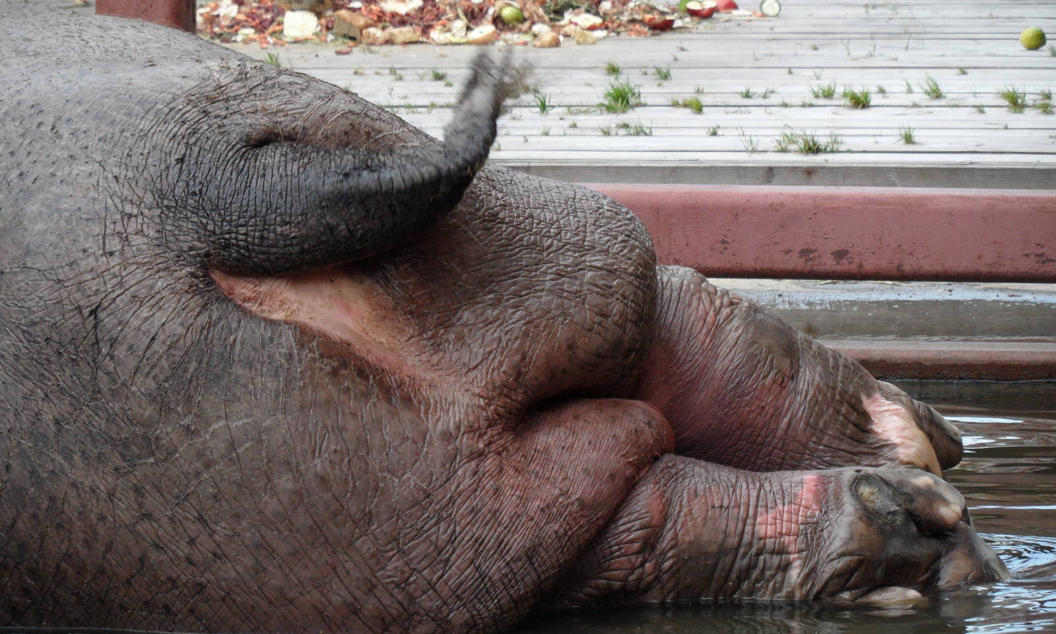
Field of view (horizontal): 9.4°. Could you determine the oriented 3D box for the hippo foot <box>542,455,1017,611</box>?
[{"bbox_3d":[0.390,0.344,10.000,0.700,0.235,0.270,0,7,-8],"label":"hippo foot"}]

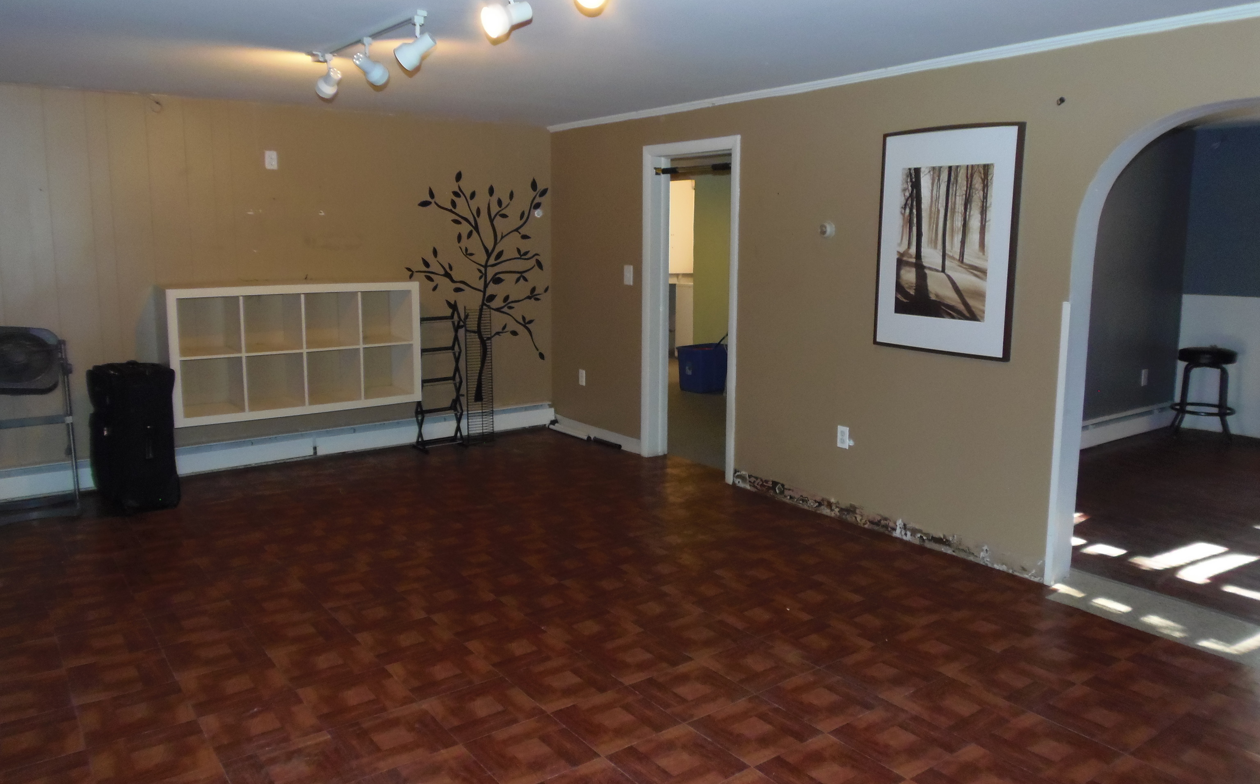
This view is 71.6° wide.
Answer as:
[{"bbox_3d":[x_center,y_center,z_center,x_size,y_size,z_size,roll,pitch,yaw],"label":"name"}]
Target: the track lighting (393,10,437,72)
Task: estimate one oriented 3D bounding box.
[{"bbox_3d":[-0.783,-1.277,3.196,0.160,0.198,0.103,2,10,13],"label":"track lighting"}]

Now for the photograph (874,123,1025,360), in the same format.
[{"bbox_3d":[1.447,-0.686,4.029,0.028,1.020,0.720,-7,12,-36],"label":"photograph"}]

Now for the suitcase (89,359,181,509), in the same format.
[{"bbox_3d":[-2.795,0.243,4.935,0.420,0.760,0.300,9,13,43],"label":"suitcase"}]

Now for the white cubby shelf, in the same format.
[{"bbox_3d":[-2.145,-0.287,5.622,1.500,0.795,0.395,-7,12,-36],"label":"white cubby shelf"}]

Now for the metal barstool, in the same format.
[{"bbox_3d":[4.388,0.012,6.694,0.400,0.680,0.400,3,10,17],"label":"metal barstool"}]

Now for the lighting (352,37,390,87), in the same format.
[{"bbox_3d":[-1.054,-1.340,3.556,0.103,0.198,0.160,4,11,22],"label":"lighting"}]

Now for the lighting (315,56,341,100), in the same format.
[{"bbox_3d":[-1.338,-1.389,3.864,0.103,0.198,0.160,-9,13,-42],"label":"lighting"}]

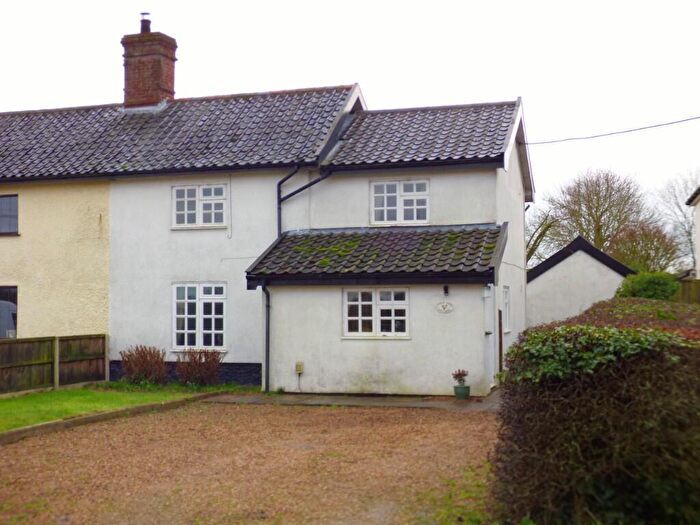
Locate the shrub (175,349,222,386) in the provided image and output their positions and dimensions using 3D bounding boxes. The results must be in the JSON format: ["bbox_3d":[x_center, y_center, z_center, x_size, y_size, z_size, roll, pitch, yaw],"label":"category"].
[{"bbox_3d":[-3.147,2.175,20.200,0.880,0.800,0.700,-1,-3,18],"label":"shrub"}]

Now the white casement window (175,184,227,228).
[{"bbox_3d":[-3.176,-1.151,20.485,1.284,0.932,0.120,-1,-3,18],"label":"white casement window"}]

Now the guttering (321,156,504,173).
[{"bbox_3d":[1.222,-1.892,18.832,3.513,0.132,0.120,-1,-3,18],"label":"guttering"}]

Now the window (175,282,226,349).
[{"bbox_3d":[-3.244,1.140,20.900,1.250,1.410,0.120,-1,-3,18],"label":"window"}]

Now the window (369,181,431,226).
[{"bbox_3d":[0.977,-1.162,19.141,1.194,0.867,0.100,-1,-3,18],"label":"window"}]

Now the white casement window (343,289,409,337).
[{"bbox_3d":[0.456,0.904,17.550,1.220,0.870,0.120,-1,-3,18],"label":"white casement window"}]

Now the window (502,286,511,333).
[{"bbox_3d":[3.138,0.950,19.426,0.100,0.922,0.791,-1,-3,18],"label":"window"}]

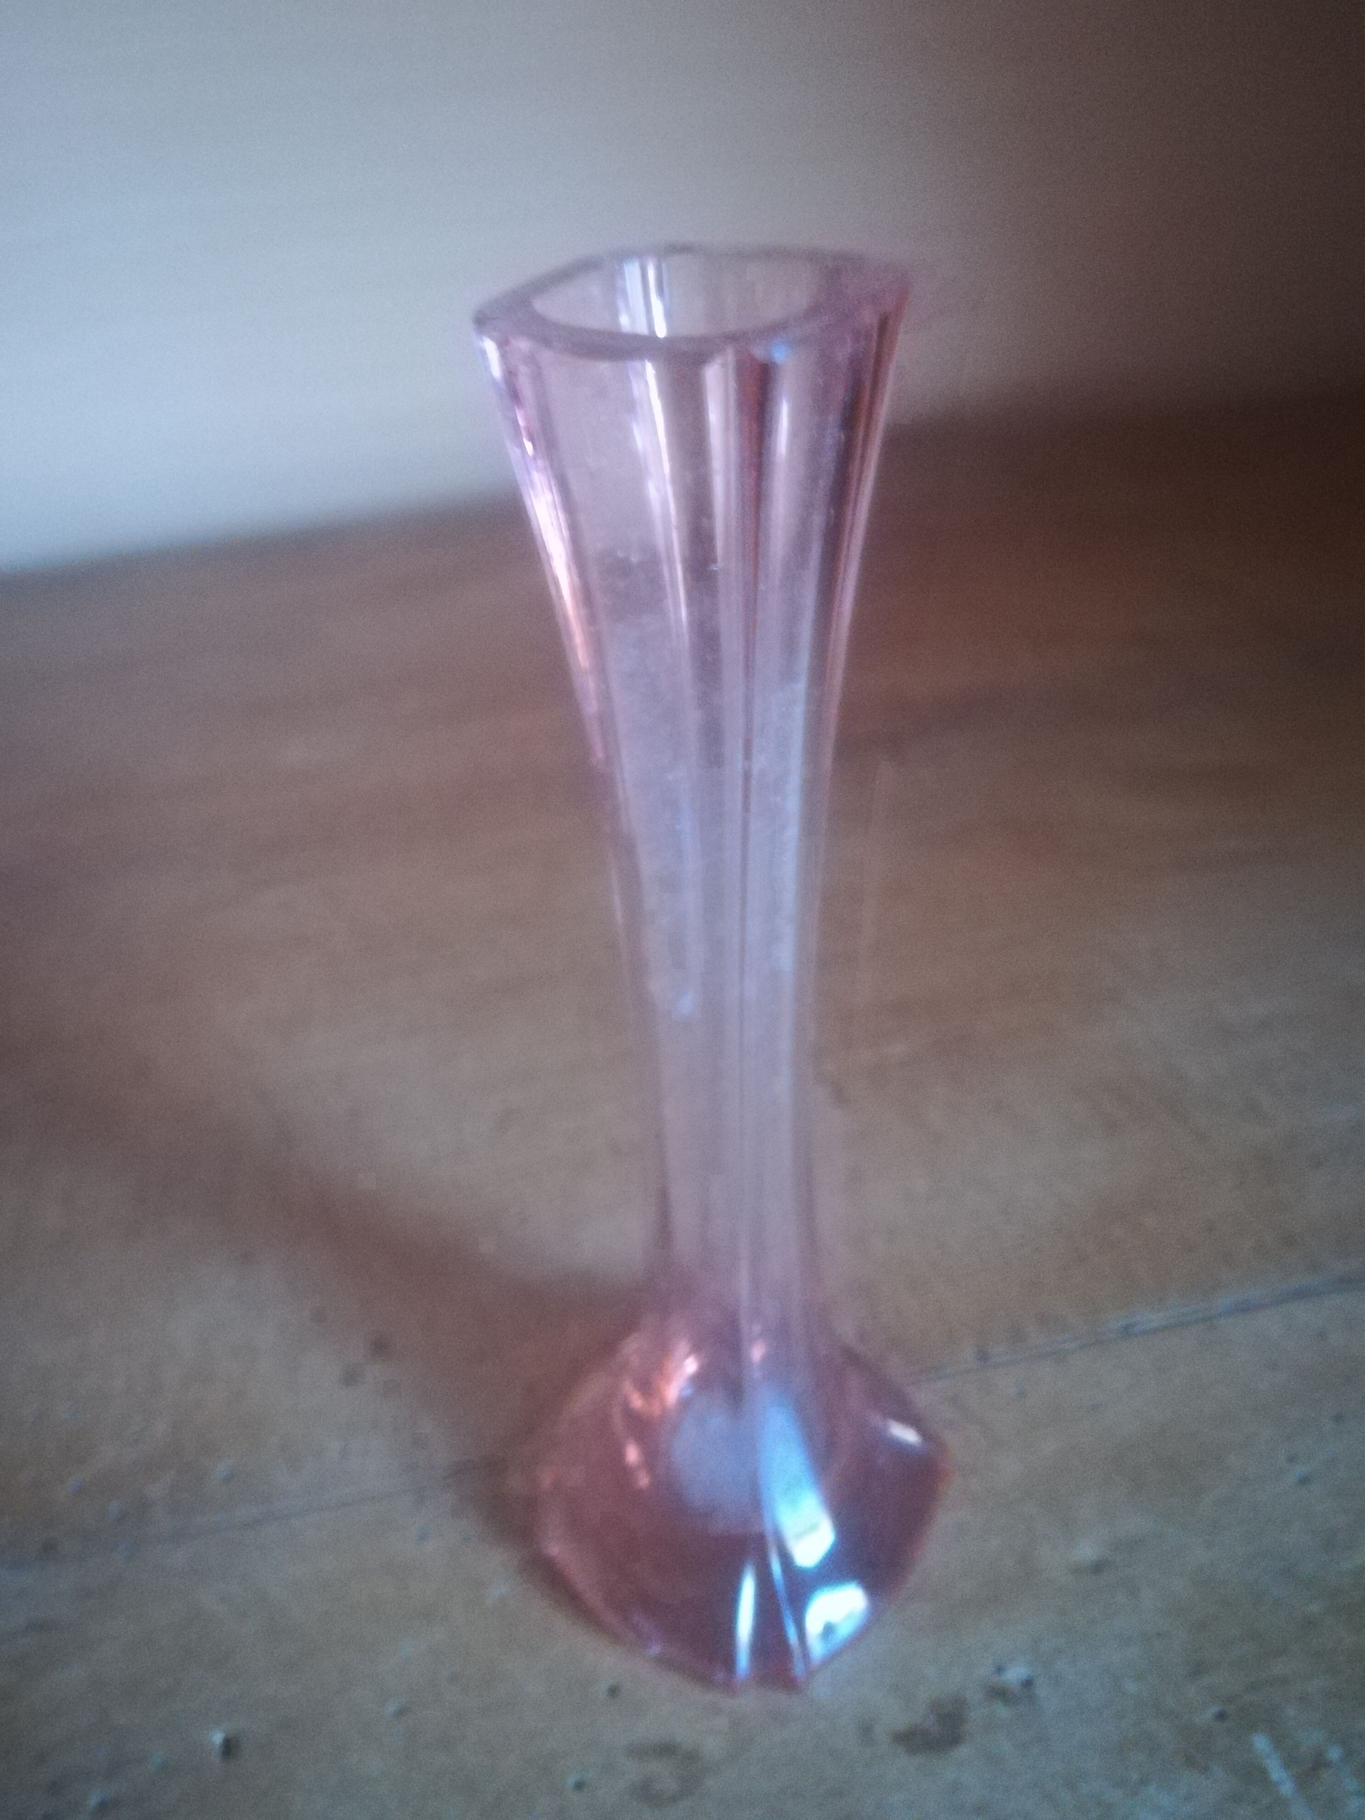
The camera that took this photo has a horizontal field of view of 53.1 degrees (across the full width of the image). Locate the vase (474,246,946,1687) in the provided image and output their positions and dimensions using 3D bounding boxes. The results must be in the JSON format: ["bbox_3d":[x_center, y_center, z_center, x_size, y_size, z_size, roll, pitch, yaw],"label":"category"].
[{"bbox_3d":[0.006,0.023,0.185,0.059,0.198,0.059,26,46,33],"label":"vase"}]

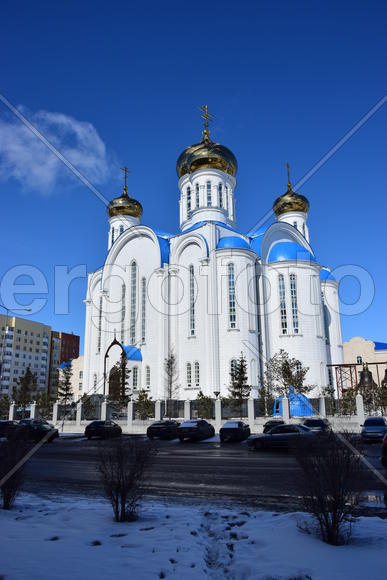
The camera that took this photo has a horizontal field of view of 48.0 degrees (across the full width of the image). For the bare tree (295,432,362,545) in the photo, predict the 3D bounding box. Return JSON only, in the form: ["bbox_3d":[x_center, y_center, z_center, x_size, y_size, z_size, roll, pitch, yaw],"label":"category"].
[{"bbox_3d":[1.937,2.908,6.449,1.000,1.540,1.000,-1,-16,0],"label":"bare tree"}]

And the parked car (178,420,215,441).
[{"bbox_3d":[0.321,11.184,34.515,1.748,1.514,4.466,-6,-17,19],"label":"parked car"}]

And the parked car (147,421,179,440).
[{"bbox_3d":[-2.356,12.107,37.644,1.726,1.479,4.434,-6,-16,17],"label":"parked car"}]

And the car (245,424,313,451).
[{"bbox_3d":[5.696,8.990,26.610,4.498,1.425,1.760,-6,-17,20],"label":"car"}]

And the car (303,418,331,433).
[{"bbox_3d":[8.500,9.631,29.779,1.800,1.500,4.400,-7,-17,22],"label":"car"}]

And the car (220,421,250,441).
[{"bbox_3d":[3.401,11.145,34.410,1.716,1.464,4.436,-5,-16,15],"label":"car"}]

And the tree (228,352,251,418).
[{"bbox_3d":[4.630,9.712,44.108,2.230,6.740,2.230,-1,-16,0],"label":"tree"}]

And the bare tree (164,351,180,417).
[{"bbox_3d":[-2.227,10.002,46.317,1.703,7.554,1.703,-1,-16,0],"label":"bare tree"}]

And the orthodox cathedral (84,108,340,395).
[{"bbox_3d":[2.829,-5.316,88.183,32.800,62.000,36.730,13,-21,-41],"label":"orthodox cathedral"}]

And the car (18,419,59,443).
[{"bbox_3d":[-12.068,11.090,34.115,1.780,1.520,4.400,-2,-16,6],"label":"car"}]

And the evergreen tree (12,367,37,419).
[{"bbox_3d":[-19.707,12.220,51.351,2.715,6.318,2.715,-1,-16,0],"label":"evergreen tree"}]

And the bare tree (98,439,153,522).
[{"bbox_3d":[-1.210,3.438,7.999,1.030,1.414,1.030,-1,-16,0],"label":"bare tree"}]

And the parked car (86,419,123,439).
[{"bbox_3d":[-7.859,12.481,38.729,1.739,1.462,4.400,-4,-16,12],"label":"parked car"}]

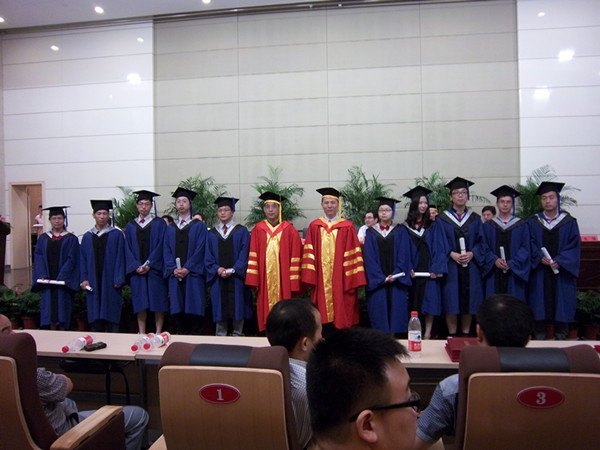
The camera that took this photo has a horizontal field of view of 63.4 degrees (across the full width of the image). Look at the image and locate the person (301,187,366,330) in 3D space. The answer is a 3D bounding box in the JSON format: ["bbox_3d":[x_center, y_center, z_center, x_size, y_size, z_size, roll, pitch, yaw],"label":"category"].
[{"bbox_3d":[0.397,0.444,5.750,0.760,1.790,0.450,-1,-2,7],"label":"person"}]

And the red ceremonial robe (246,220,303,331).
[{"bbox_3d":[-0.307,0.615,5.850,0.670,1.330,0.420,-1,-2,2],"label":"red ceremonial robe"}]

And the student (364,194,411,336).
[{"bbox_3d":[1.004,0.490,5.600,0.560,1.639,0.420,-1,0,10],"label":"student"}]

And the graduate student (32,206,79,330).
[{"bbox_3d":[-2.985,0.561,5.950,0.570,1.575,0.420,-1,0,3],"label":"graduate student"}]

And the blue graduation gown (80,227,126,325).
[{"bbox_3d":[-2.369,0.603,5.850,0.550,1.193,0.380,-1,0,0],"label":"blue graduation gown"}]

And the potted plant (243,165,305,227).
[{"bbox_3d":[-0.444,-0.122,8.800,1.120,1.950,1.100,-1,0,8],"label":"potted plant"}]

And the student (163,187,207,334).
[{"bbox_3d":[-1.442,0.456,6.100,0.547,1.867,0.450,-1,0,4],"label":"student"}]

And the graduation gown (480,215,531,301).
[{"bbox_3d":[2.417,0.503,5.680,0.585,1.206,0.420,-1,0,30],"label":"graduation gown"}]

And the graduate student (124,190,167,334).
[{"bbox_3d":[-1.828,0.465,5.780,0.530,1.751,0.420,-1,0,1],"label":"graduate student"}]

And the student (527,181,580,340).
[{"bbox_3d":[2.894,0.407,5.530,0.604,1.806,0.450,-1,0,32],"label":"student"}]

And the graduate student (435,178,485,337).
[{"bbox_3d":[1.840,0.373,5.530,0.580,1.840,0.420,-1,0,13],"label":"graduate student"}]

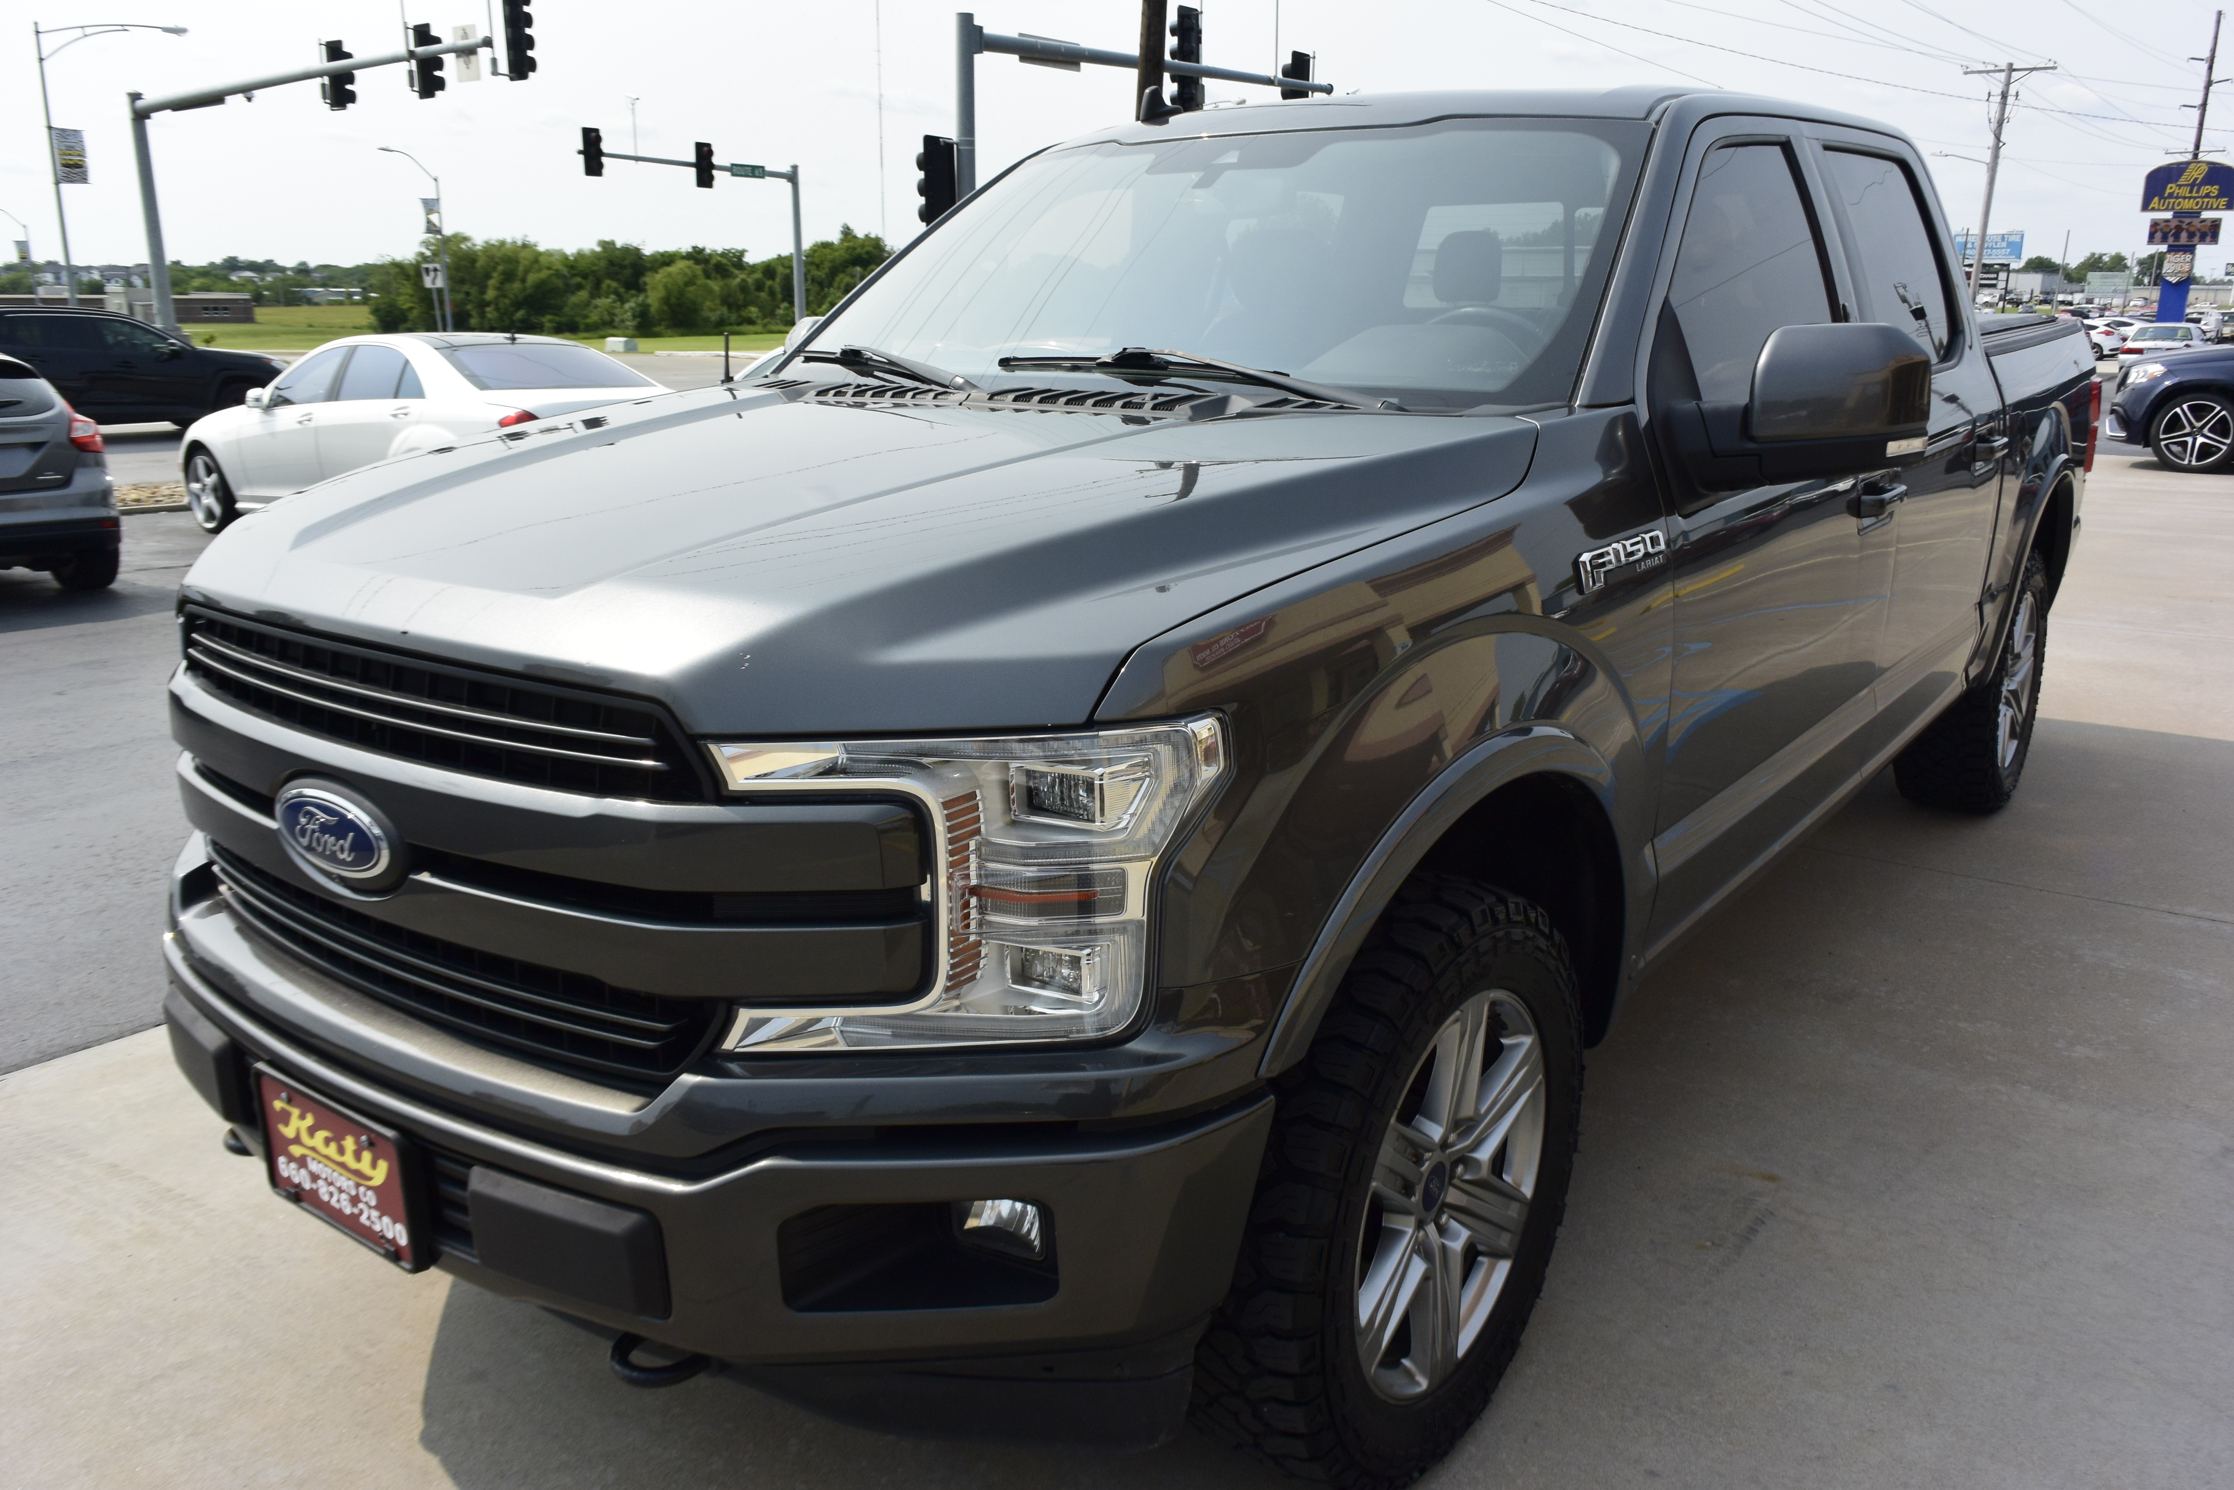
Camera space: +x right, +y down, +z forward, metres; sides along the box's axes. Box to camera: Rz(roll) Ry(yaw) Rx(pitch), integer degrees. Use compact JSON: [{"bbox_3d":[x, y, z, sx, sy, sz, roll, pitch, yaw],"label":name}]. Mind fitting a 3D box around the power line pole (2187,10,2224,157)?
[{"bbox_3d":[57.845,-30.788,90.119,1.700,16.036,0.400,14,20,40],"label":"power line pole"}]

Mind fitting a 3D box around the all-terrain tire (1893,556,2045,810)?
[{"bbox_3d":[2.595,-0.204,5.059,0.277,0.810,0.810,11,19,36],"label":"all-terrain tire"}]

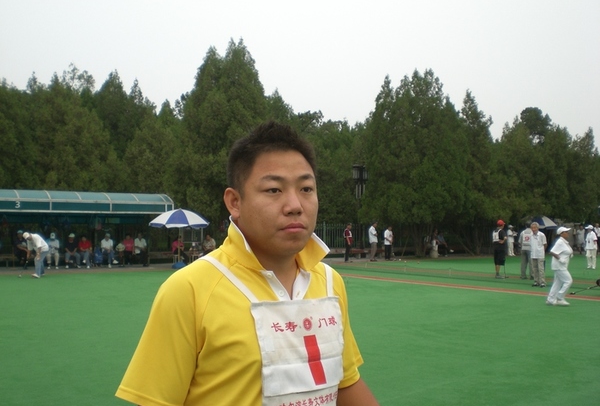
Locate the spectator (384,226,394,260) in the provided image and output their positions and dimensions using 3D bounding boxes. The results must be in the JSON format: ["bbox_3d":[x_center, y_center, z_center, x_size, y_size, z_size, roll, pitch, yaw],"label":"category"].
[{"bbox_3d":[3.967,1.782,29.347,0.380,1.530,0.460,-1,-2,42],"label":"spectator"}]

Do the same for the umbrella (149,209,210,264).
[{"bbox_3d":[-4.295,1.244,23.610,2.200,2.130,2.200,1,-2,-18],"label":"umbrella"}]

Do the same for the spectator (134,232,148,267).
[{"bbox_3d":[-5.861,1.711,24.318,0.500,1.220,0.680,1,-2,-23],"label":"spectator"}]

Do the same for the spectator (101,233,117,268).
[{"bbox_3d":[-6.794,1.672,23.441,0.520,1.230,0.700,1,-2,-23],"label":"spectator"}]

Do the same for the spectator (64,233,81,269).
[{"bbox_3d":[-8.288,1.753,24.069,0.520,1.270,0.750,0,-2,-14],"label":"spectator"}]

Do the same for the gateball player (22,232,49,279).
[{"bbox_3d":[-8.076,1.575,20.171,0.820,1.390,0.520,0,-2,-13],"label":"gateball player"}]

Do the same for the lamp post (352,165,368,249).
[{"bbox_3d":[2.912,0.388,31.567,0.580,4.450,0.580,-1,-2,30],"label":"lamp post"}]

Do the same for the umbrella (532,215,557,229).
[{"bbox_3d":[14.638,1.888,40.271,2.200,2.150,2.200,0,-2,0],"label":"umbrella"}]

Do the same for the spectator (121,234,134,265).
[{"bbox_3d":[-6.255,1.713,23.991,0.480,1.190,0.680,1,-2,-23],"label":"spectator"}]

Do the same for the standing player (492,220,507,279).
[{"bbox_3d":[6.031,1.390,19.891,0.440,1.750,0.500,1,-2,-23],"label":"standing player"}]

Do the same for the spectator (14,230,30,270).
[{"bbox_3d":[-10.024,1.694,23.771,0.550,1.370,0.750,1,-2,-27],"label":"spectator"}]

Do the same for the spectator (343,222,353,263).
[{"bbox_3d":[2.046,1.679,27.925,0.380,1.650,0.460,-1,-2,21],"label":"spectator"}]

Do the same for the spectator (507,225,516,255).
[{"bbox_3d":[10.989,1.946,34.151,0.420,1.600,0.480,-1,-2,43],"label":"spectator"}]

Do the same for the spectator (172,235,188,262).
[{"bbox_3d":[-4.777,1.884,26.417,0.740,1.150,0.460,0,-2,12],"label":"spectator"}]

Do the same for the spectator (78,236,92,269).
[{"bbox_3d":[-7.555,1.685,23.253,0.500,1.180,0.680,1,-2,-23],"label":"spectator"}]

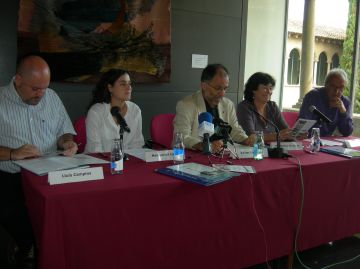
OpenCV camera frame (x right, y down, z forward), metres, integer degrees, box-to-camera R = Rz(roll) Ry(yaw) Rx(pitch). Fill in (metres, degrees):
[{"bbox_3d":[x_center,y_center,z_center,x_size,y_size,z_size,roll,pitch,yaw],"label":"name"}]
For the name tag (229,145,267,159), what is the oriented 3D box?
[{"bbox_3d":[0.504,0.127,2.695,0.280,0.078,0.060,-2,9,-21],"label":"name tag"}]

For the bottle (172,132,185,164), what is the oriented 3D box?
[{"bbox_3d":[-0.002,0.091,2.426,0.068,0.203,0.068,-3,9,-27],"label":"bottle"}]

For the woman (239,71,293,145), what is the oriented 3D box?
[{"bbox_3d":[0.664,0.137,3.255,0.500,1.320,0.720,-4,10,-32],"label":"woman"}]

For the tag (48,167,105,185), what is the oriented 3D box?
[{"bbox_3d":[-0.506,0.194,1.839,0.259,0.066,0.060,-3,10,-29],"label":"tag"}]

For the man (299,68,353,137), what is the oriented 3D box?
[{"bbox_3d":[1.368,0.081,3.574,0.540,1.383,0.750,-1,9,-17],"label":"man"}]

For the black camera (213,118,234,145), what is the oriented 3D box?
[{"bbox_3d":[0.240,-0.017,2.113,0.110,0.120,0.130,0,6,-7],"label":"black camera"}]

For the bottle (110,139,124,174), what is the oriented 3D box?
[{"bbox_3d":[-0.333,0.118,1.994,0.061,0.182,0.061,-3,10,-28],"label":"bottle"}]

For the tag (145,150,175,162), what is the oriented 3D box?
[{"bbox_3d":[-0.100,0.129,2.373,0.259,0.066,0.060,-2,9,-27],"label":"tag"}]

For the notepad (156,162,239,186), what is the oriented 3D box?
[{"bbox_3d":[0.108,0.225,2.160,0.385,0.020,0.310,9,11,43],"label":"notepad"}]

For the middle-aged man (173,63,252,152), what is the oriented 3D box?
[{"bbox_3d":[0.209,0.148,2.925,0.580,1.367,0.750,-3,10,-28],"label":"middle-aged man"}]

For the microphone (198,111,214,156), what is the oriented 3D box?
[{"bbox_3d":[0.174,-0.007,2.450,0.095,0.272,0.095,0,8,-6],"label":"microphone"}]

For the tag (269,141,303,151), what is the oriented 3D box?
[{"bbox_3d":[0.851,0.092,3.023,0.285,0.072,0.060,-2,9,-20],"label":"tag"}]

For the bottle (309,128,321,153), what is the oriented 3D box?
[{"bbox_3d":[1.085,0.042,2.973,0.068,0.195,0.068,-3,9,-27],"label":"bottle"}]

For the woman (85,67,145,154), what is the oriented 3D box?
[{"bbox_3d":[-0.424,0.166,2.728,0.480,1.280,0.680,-5,10,-36],"label":"woman"}]

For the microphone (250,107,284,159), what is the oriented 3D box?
[{"bbox_3d":[0.635,-0.018,2.721,0.120,0.302,0.381,-3,10,-28],"label":"microphone"}]

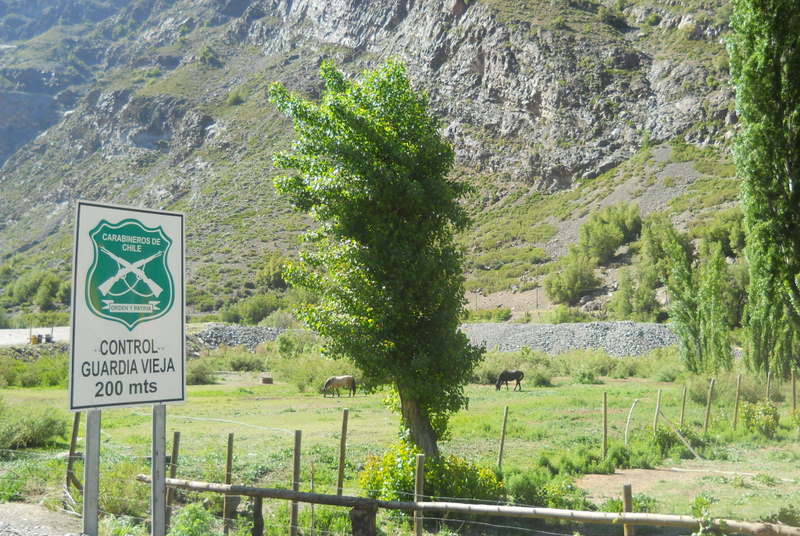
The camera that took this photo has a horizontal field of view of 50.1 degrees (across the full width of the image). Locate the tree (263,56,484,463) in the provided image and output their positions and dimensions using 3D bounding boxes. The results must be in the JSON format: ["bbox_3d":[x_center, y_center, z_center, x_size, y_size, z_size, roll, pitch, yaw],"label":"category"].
[{"bbox_3d":[-0.450,-0.064,15.700,3.811,7.491,3.621,0,-3,0],"label":"tree"}]

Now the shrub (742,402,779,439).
[{"bbox_3d":[8.619,3.632,20.500,0.911,0.959,0.865,0,-3,0],"label":"shrub"}]

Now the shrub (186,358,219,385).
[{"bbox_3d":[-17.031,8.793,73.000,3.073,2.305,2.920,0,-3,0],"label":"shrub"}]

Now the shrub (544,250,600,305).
[{"bbox_3d":[27.234,1.579,135.000,8.841,8.683,8.399,0,-3,0],"label":"shrub"}]

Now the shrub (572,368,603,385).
[{"bbox_3d":[15.130,8.755,69.000,2.348,1.265,1.996,0,-4,0],"label":"shrub"}]

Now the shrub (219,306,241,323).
[{"bbox_3d":[-26.918,7.420,135.000,3.473,2.684,3.300,0,-3,0],"label":"shrub"}]

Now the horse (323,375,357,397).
[{"bbox_3d":[-4.068,7.901,57.500,2.270,1.470,0.550,0,-4,0],"label":"horse"}]

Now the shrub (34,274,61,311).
[{"bbox_3d":[-72.141,4.809,175.000,5.161,7.621,5.161,0,-4,0],"label":"shrub"}]

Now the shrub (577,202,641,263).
[{"bbox_3d":[40.425,-6.657,165.000,11.605,11.724,9.284,0,-4,0],"label":"shrub"}]

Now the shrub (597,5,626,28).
[{"bbox_3d":[65.545,-77.941,265.000,9.018,7.289,7.215,0,-4,0],"label":"shrub"}]

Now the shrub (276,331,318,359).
[{"bbox_3d":[-11.082,8.231,92.000,4.626,3.228,4.164,0,-3,0],"label":"shrub"}]

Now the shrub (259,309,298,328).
[{"bbox_3d":[-16.556,6.910,117.000,5.610,3.010,4.768,0,-3,0],"label":"shrub"}]

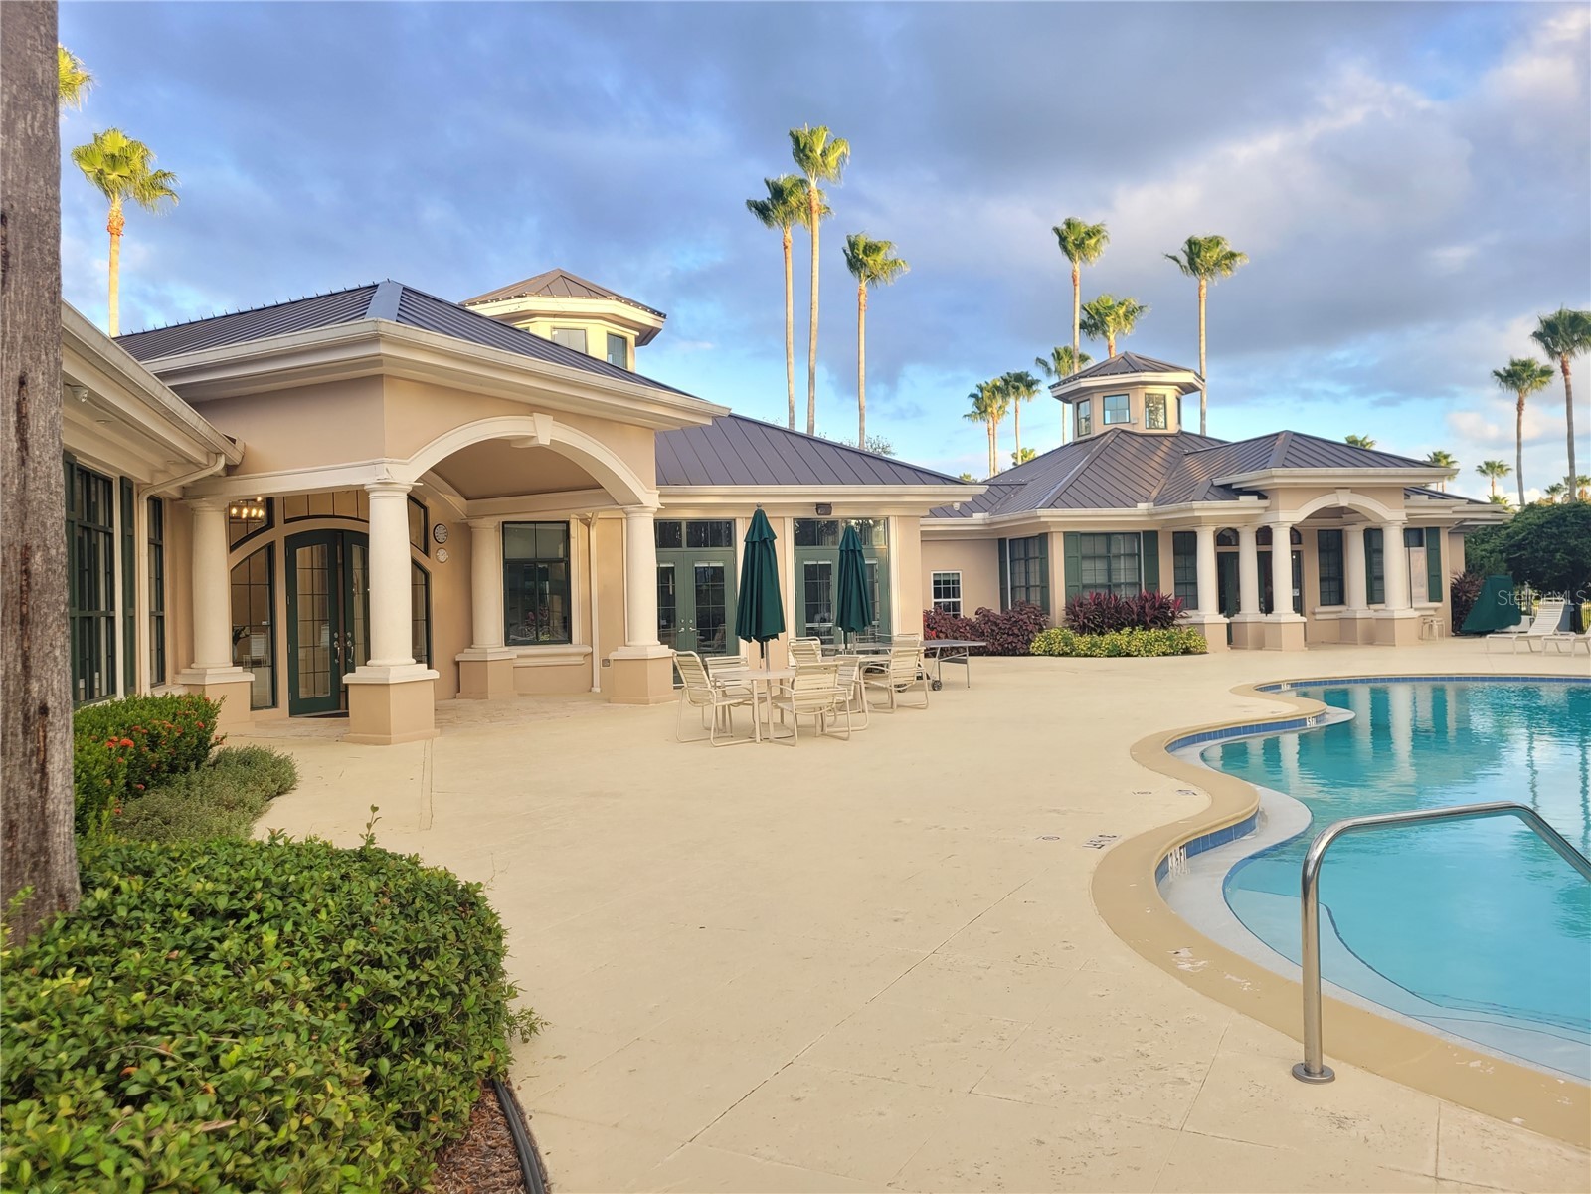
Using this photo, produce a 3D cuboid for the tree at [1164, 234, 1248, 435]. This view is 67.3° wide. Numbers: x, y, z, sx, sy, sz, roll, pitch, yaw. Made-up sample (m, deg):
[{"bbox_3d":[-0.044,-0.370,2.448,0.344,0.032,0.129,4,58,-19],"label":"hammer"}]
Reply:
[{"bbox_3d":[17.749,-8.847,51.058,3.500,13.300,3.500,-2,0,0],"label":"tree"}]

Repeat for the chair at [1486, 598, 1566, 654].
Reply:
[{"bbox_3d":[16.375,0.673,26.603,1.650,1.080,0.660,-1,0,-18],"label":"chair"}]

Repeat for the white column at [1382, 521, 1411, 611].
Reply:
[{"bbox_3d":[15.751,-0.803,31.327,0.580,2.312,0.580,-1,0,-17],"label":"white column"}]

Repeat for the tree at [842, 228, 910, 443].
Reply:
[{"bbox_3d":[3.664,-7.094,51.961,3.000,17.459,3.000,-1,0,-17],"label":"tree"}]

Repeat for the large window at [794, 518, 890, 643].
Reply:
[{"bbox_3d":[0.915,-0.035,23.167,1.963,2.991,0.140,-1,0,-17],"label":"large window"}]

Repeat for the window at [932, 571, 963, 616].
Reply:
[{"bbox_3d":[4.316,0.032,33.993,0.961,1.492,0.130,-1,0,-17],"label":"window"}]

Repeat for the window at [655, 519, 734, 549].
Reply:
[{"bbox_3d":[-1.966,-1.139,21.901,1.750,0.563,0.120,-1,0,-17],"label":"window"}]

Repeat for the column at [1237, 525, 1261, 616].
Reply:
[{"bbox_3d":[11.428,-0.661,30.100,0.570,2.260,0.570,-1,0,-17],"label":"column"}]

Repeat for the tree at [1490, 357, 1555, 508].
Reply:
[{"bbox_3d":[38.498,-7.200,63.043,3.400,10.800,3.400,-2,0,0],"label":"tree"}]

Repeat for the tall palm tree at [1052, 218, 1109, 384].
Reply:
[{"bbox_3d":[14.591,-8.812,59.954,2.950,20.390,2.950,-1,0,-17],"label":"tall palm tree"}]

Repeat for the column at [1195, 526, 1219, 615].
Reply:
[{"bbox_3d":[10.225,-0.641,29.700,0.570,2.209,0.570,-1,0,-17],"label":"column"}]

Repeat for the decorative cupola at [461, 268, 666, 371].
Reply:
[{"bbox_3d":[-5.500,-6.263,28.022,4.600,2.900,4.600,-1,0,-17],"label":"decorative cupola"}]

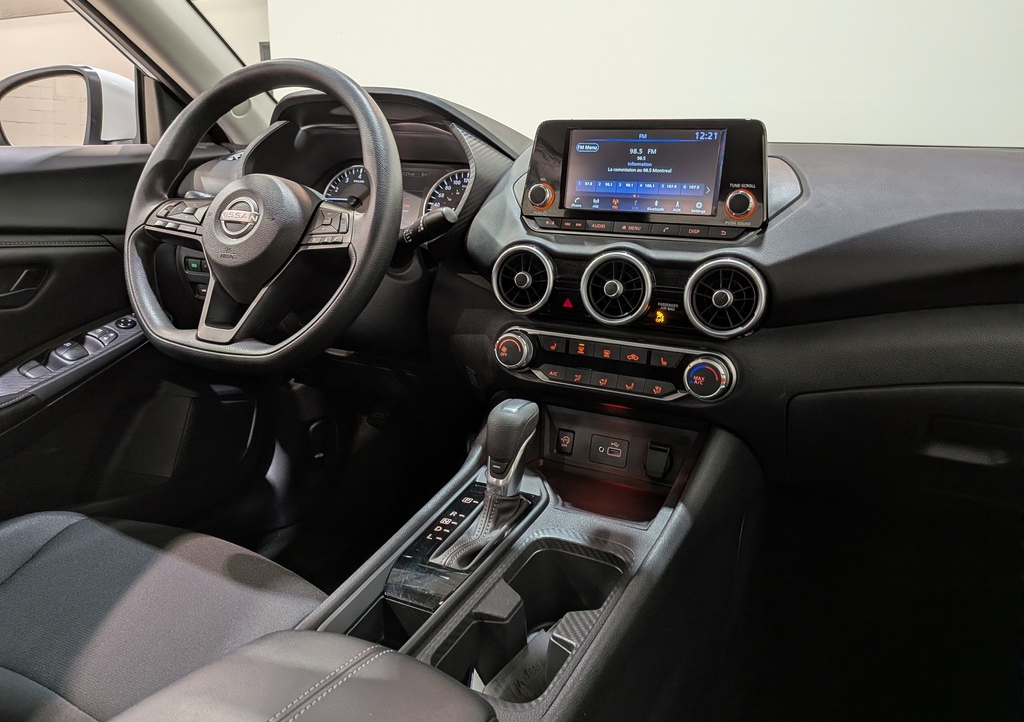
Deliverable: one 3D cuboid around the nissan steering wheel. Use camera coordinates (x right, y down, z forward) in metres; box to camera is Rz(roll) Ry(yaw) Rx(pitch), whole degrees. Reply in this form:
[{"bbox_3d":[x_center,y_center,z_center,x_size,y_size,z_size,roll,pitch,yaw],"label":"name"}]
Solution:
[{"bbox_3d":[-0.273,-0.159,0.792,0.368,0.358,0.100,9,-7,25],"label":"nissan steering wheel"}]

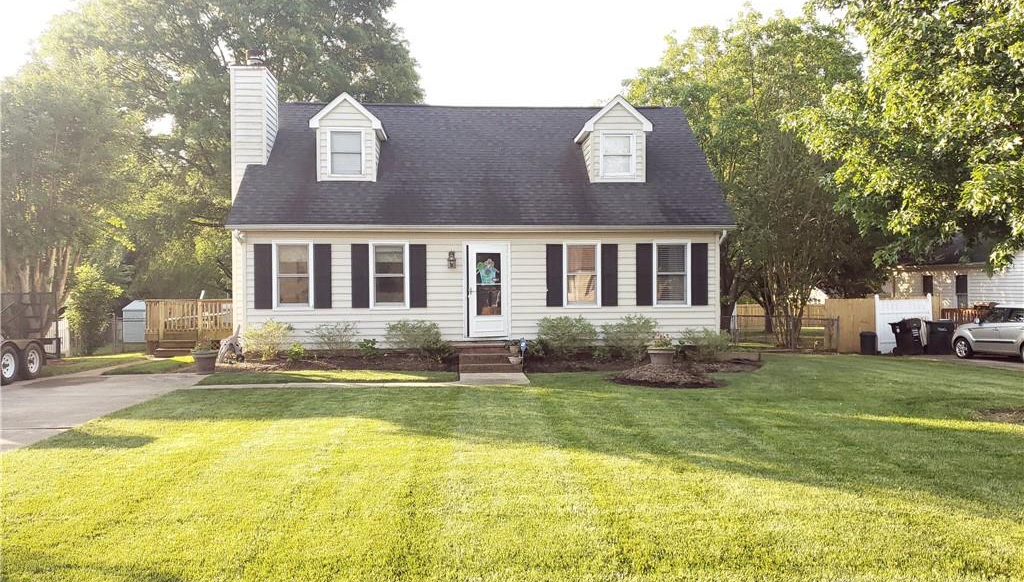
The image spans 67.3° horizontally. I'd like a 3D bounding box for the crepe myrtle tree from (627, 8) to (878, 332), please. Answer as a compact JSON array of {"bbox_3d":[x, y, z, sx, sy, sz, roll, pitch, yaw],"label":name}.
[{"bbox_3d":[8.130,-3.905,26.000,8.000,11.200,7.200,0,0,-5],"label":"crepe myrtle tree"}]

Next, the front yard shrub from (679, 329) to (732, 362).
[{"bbox_3d":[4.151,1.169,16.500,1.130,0.700,0.950,0,0,-5],"label":"front yard shrub"}]

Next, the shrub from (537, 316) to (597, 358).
[{"bbox_3d":[1.141,0.956,16.143,1.280,0.880,1.150,0,0,-4],"label":"shrub"}]

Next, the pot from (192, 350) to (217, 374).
[{"bbox_3d":[-6.217,1.450,15.600,0.530,0.480,0.530,0,0,-5],"label":"pot"}]

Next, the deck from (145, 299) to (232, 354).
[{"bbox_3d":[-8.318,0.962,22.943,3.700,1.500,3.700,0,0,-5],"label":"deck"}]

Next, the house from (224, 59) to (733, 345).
[{"bbox_3d":[-0.952,-1.965,20.377,11.100,6.600,8.000,0,0,-4],"label":"house"}]

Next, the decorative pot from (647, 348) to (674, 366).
[{"bbox_3d":[2.896,1.277,15.000,0.540,0.340,0.540,0,0,0],"label":"decorative pot"}]

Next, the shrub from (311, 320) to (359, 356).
[{"bbox_3d":[-3.659,0.989,15.841,0.980,0.720,0.900,0,0,-4],"label":"shrub"}]

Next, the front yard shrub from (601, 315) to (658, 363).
[{"bbox_3d":[2.465,0.997,16.133,1.240,0.960,1.150,0,0,-4],"label":"front yard shrub"}]

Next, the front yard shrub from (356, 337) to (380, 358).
[{"bbox_3d":[-2.943,1.170,15.725,0.490,0.430,0.470,0,0,-4],"label":"front yard shrub"}]

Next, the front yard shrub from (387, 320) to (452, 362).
[{"bbox_3d":[-1.948,1.043,16.200,1.360,0.880,1.100,0,0,-5],"label":"front yard shrub"}]

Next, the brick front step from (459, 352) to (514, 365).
[{"bbox_3d":[-0.443,1.354,15.460,1.200,0.170,0.340,0,0,-4],"label":"brick front step"}]

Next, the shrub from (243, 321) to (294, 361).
[{"bbox_3d":[-5.029,1.027,15.950,1.030,0.870,0.950,0,0,-5],"label":"shrub"}]

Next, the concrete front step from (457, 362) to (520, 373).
[{"bbox_3d":[-0.412,1.517,15.162,1.220,0.165,0.360,0,0,-4],"label":"concrete front step"}]

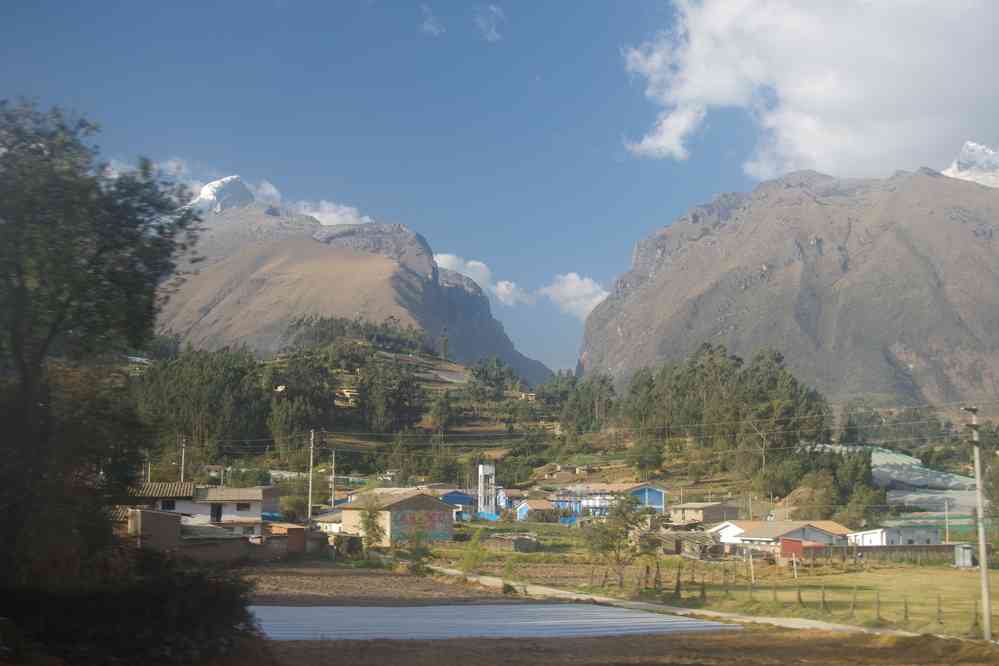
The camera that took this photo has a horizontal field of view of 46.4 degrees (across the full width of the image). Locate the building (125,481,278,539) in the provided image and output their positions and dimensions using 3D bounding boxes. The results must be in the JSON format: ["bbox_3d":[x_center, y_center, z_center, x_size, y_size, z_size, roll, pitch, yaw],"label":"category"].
[{"bbox_3d":[-31.776,19.192,124.721,14.300,6.200,6.600,1,-9,-6],"label":"building"}]

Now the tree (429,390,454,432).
[{"bbox_3d":[-18.910,25.650,381.080,8.210,13.760,7.800,0,-9,-3],"label":"tree"}]

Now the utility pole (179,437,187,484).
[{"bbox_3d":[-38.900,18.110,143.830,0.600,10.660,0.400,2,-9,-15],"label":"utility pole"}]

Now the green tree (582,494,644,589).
[{"bbox_3d":[7.084,12.750,71.439,3.700,5.700,3.700,0,-9,0],"label":"green tree"}]

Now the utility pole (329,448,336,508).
[{"bbox_3d":[-17.766,16.317,124.616,0.400,8.000,0.400,0,-9,0],"label":"utility pole"}]

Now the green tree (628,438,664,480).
[{"bbox_3d":[30.900,26.660,245.690,7.280,8.810,6.920,-1,-9,7],"label":"green tree"}]

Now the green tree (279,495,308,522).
[{"bbox_3d":[-21.198,18.780,120.339,3.100,4.400,3.100,0,-9,0],"label":"green tree"}]

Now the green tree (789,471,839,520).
[{"bbox_3d":[52.540,27.520,195.690,7.840,8.810,7.440,-2,-9,15],"label":"green tree"}]

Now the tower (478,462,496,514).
[{"bbox_3d":[-1.980,26.030,192.690,2.250,8.850,2.250,3,-10,-21],"label":"tower"}]

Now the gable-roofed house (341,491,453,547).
[{"bbox_3d":[-9.759,18.230,113.153,7.200,4.700,9.500,7,-11,-35],"label":"gable-roofed house"}]

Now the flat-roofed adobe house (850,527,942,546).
[{"bbox_3d":[48.590,25.840,143.270,8.200,3.450,6.500,3,-10,-19],"label":"flat-roofed adobe house"}]

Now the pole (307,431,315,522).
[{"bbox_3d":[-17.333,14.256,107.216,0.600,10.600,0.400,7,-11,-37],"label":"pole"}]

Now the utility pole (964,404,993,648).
[{"bbox_3d":[22.171,8.781,53.899,0.900,10.600,0.400,7,-11,-37],"label":"utility pole"}]

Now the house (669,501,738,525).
[{"bbox_3d":[32.240,28.546,185.218,7.700,3.500,6.600,8,-12,-42],"label":"house"}]

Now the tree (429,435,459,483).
[{"bbox_3d":[-12.590,28.400,262.860,6.530,11.000,6.210,0,-9,-3],"label":"tree"}]

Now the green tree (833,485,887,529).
[{"bbox_3d":[54.990,26.720,178.550,7.640,6.970,7.260,-3,-9,17],"label":"green tree"}]

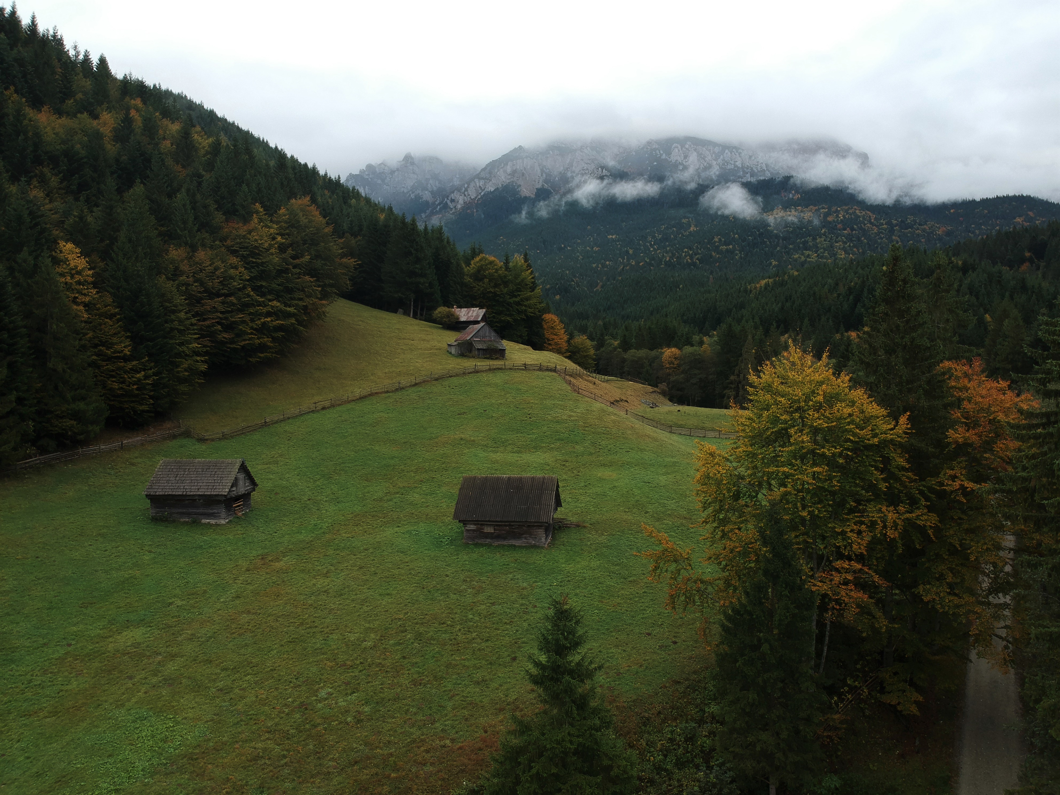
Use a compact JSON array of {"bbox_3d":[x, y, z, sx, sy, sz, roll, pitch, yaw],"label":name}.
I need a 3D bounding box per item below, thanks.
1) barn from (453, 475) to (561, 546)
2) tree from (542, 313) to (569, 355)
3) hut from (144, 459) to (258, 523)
[{"bbox_3d":[-1.429,7.946,55.020,6.900,4.649,5.274,0,3,11],"label":"barn"},{"bbox_3d":[4.883,-11.768,148.000,5.200,8.900,5.200,-1,3,0],"label":"tree"},{"bbox_3d":[-24.115,6.606,56.460,6.500,4.148,4.262,0,3,10],"label":"hut"}]

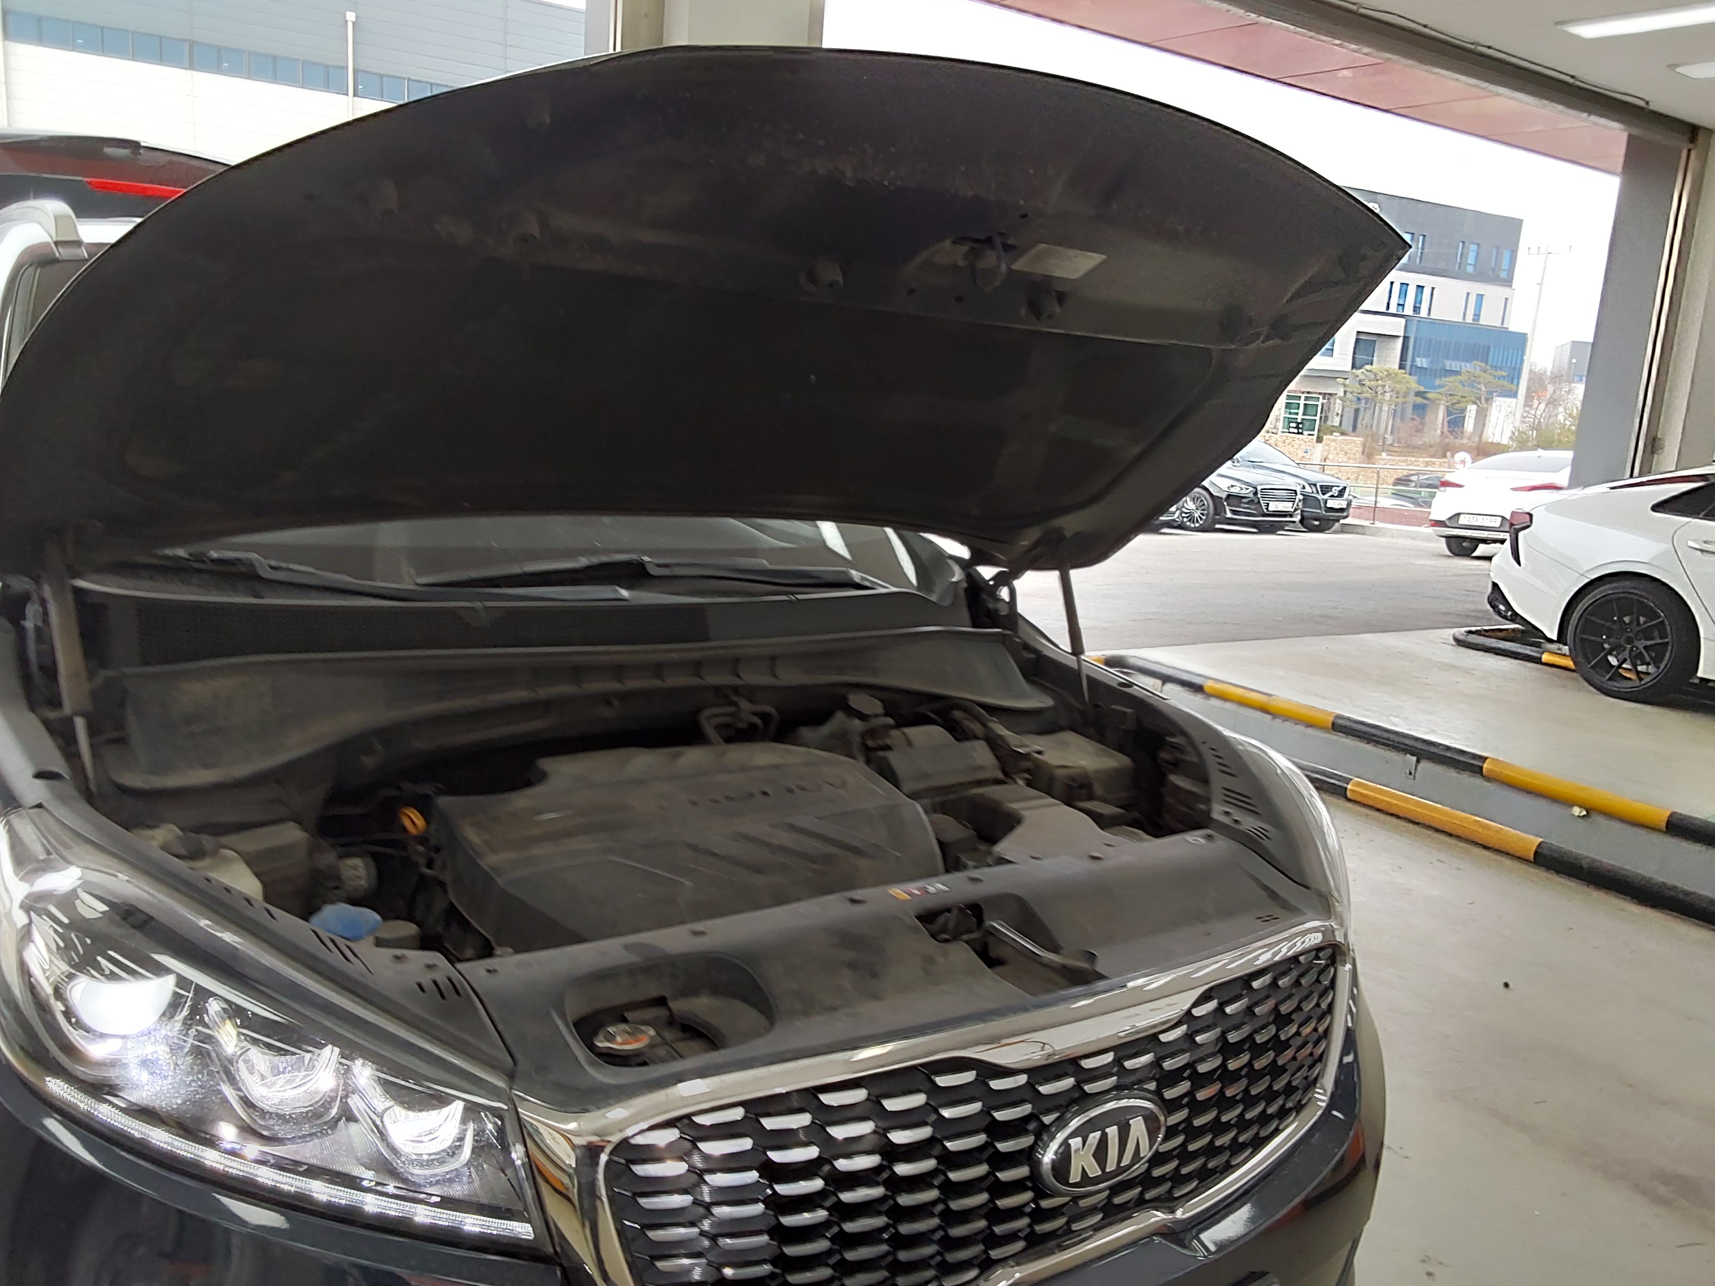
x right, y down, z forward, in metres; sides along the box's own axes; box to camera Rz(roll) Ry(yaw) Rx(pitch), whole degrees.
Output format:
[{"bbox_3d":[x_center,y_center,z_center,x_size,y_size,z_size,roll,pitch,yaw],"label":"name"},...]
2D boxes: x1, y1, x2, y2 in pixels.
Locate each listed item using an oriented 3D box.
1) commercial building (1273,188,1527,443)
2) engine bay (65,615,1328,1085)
[{"bbox_3d":[32.874,-24.442,104.291,29.000,16.800,15.000,-1,12,-27],"label":"commercial building"},{"bbox_3d":[-0.095,0.329,1.721,1.460,0.460,0.940,-3,13,-34],"label":"engine bay"}]

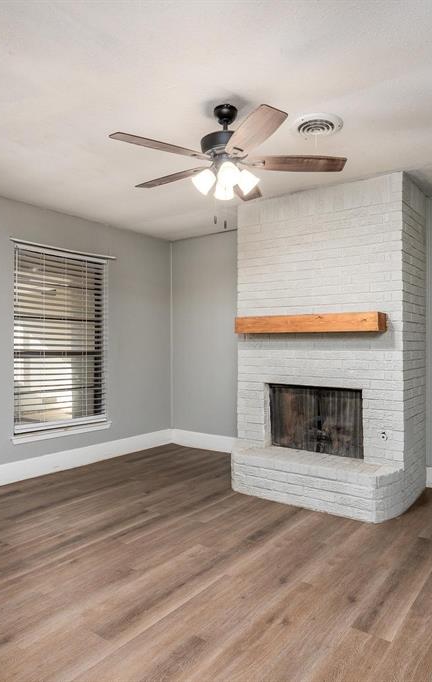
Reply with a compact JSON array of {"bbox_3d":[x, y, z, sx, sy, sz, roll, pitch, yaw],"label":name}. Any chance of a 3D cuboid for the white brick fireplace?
[{"bbox_3d":[0.941,0.004,4.127,1.560,2.630,1.135,0,-1,36],"label":"white brick fireplace"}]

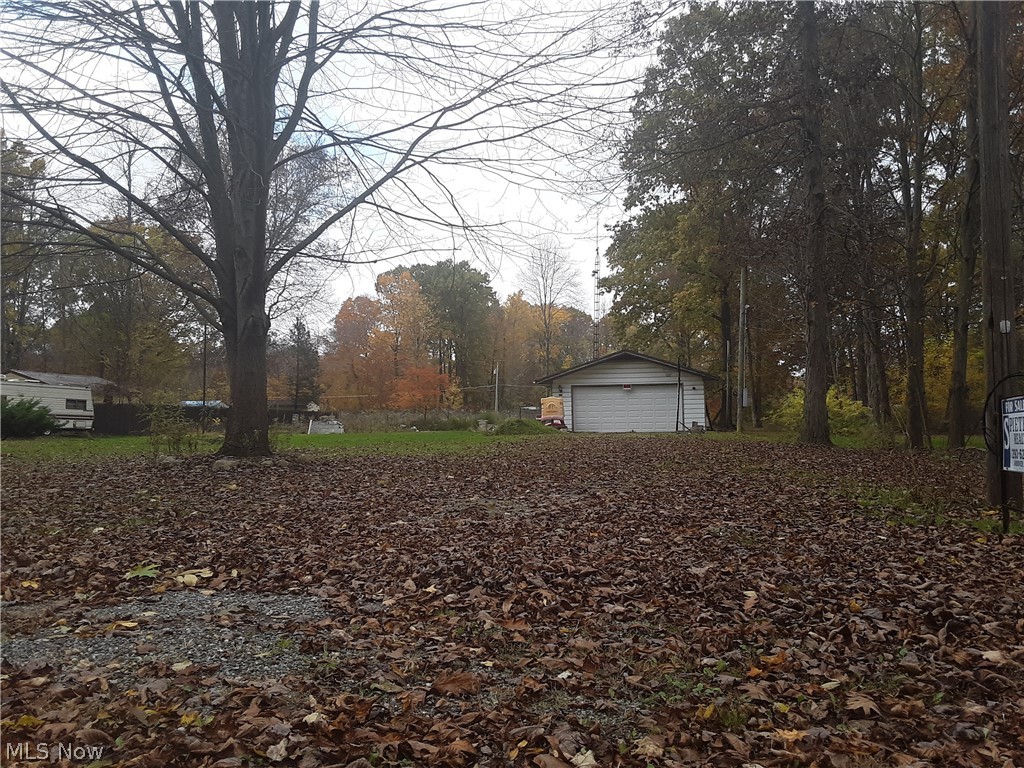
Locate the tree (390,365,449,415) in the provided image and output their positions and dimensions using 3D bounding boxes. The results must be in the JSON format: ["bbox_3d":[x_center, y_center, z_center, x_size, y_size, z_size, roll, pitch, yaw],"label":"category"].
[{"bbox_3d":[-6.030,0.489,54.000,3.800,3.600,3.600,-1,-1,0],"label":"tree"}]

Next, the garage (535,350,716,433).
[{"bbox_3d":[5.782,0.407,40.634,8.106,3.719,7.600,-2,-1,10],"label":"garage"}]

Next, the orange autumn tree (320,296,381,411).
[{"bbox_3d":[-13.648,-2.409,70.000,5.300,9.900,5.200,-1,-1,0],"label":"orange autumn tree"}]

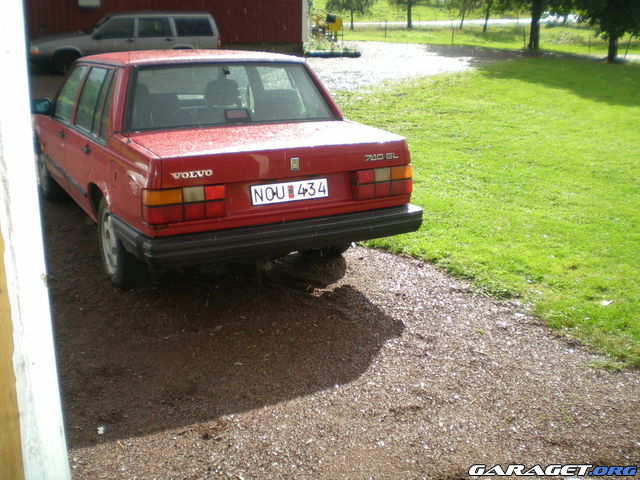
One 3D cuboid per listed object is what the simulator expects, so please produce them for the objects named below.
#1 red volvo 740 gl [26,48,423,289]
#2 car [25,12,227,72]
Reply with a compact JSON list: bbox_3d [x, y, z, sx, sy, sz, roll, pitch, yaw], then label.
[{"bbox_3d":[-1.241,-0.802,5.801,1.750,1.430,4.780,-8,19,-28],"label":"red volvo 740 gl"},{"bbox_3d":[-4.950,-5.102,18.109,4.790,1.460,1.750,-6,18,-20],"label":"car"}]

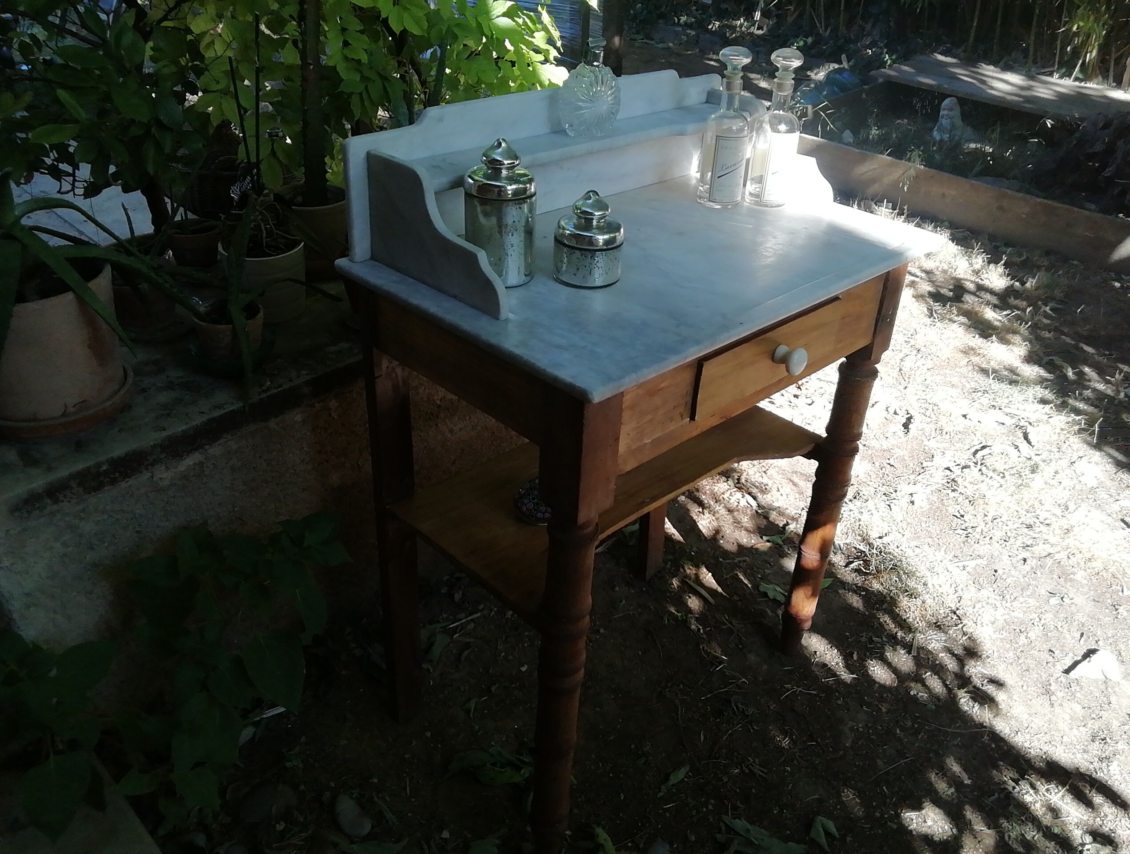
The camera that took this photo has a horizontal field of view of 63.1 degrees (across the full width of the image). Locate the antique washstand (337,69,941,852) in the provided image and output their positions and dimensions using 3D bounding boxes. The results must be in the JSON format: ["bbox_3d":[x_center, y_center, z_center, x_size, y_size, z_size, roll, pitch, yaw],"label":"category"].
[{"bbox_3d":[0.114,0.043,1.397,0.720,1.000,0.441,-25,42,-38],"label":"antique washstand"}]

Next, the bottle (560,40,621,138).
[{"bbox_3d":[0.038,-0.463,1.254,0.079,0.121,0.068,-25,42,-38],"label":"bottle"}]

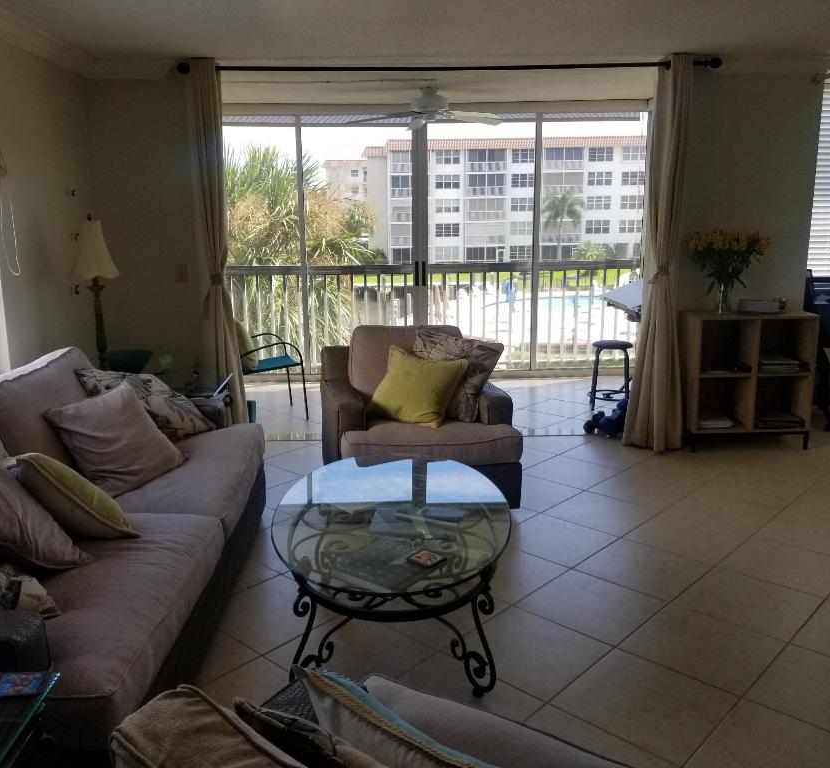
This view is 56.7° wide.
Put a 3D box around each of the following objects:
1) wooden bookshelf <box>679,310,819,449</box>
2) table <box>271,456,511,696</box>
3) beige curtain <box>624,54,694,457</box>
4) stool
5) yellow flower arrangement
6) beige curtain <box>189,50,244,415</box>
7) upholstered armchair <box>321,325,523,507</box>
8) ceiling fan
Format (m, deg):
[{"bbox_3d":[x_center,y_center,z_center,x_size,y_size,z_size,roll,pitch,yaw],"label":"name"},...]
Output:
[{"bbox_3d":[2.208,-0.033,5.160,0.790,0.880,0.340,0,12,0],"label":"wooden bookshelf"},{"bbox_3d":[-0.081,0.681,2.900,0.860,0.456,1.360,0,12,0],"label":"table"},{"bbox_3d":[1.589,-0.781,4.916,0.400,2.450,0.220,0,12,0],"label":"beige curtain"},{"bbox_3d":[1.569,-0.087,6.151,0.380,0.580,0.380,0,12,0],"label":"stool"},{"bbox_3d":[2.031,-0.778,4.988,0.560,0.460,0.450,0,12,0],"label":"yellow flower arrangement"},{"bbox_3d":[-1.249,-0.773,4.918,0.330,2.450,0.220,0,12,0],"label":"beige curtain"},{"bbox_3d":[-0.006,0.153,4.334,0.970,0.880,0.960,-3,12,-12],"label":"upholstered armchair"},{"bbox_3d":[0.087,-2.091,5.788,1.250,0.350,1.250,0,12,0],"label":"ceiling fan"}]

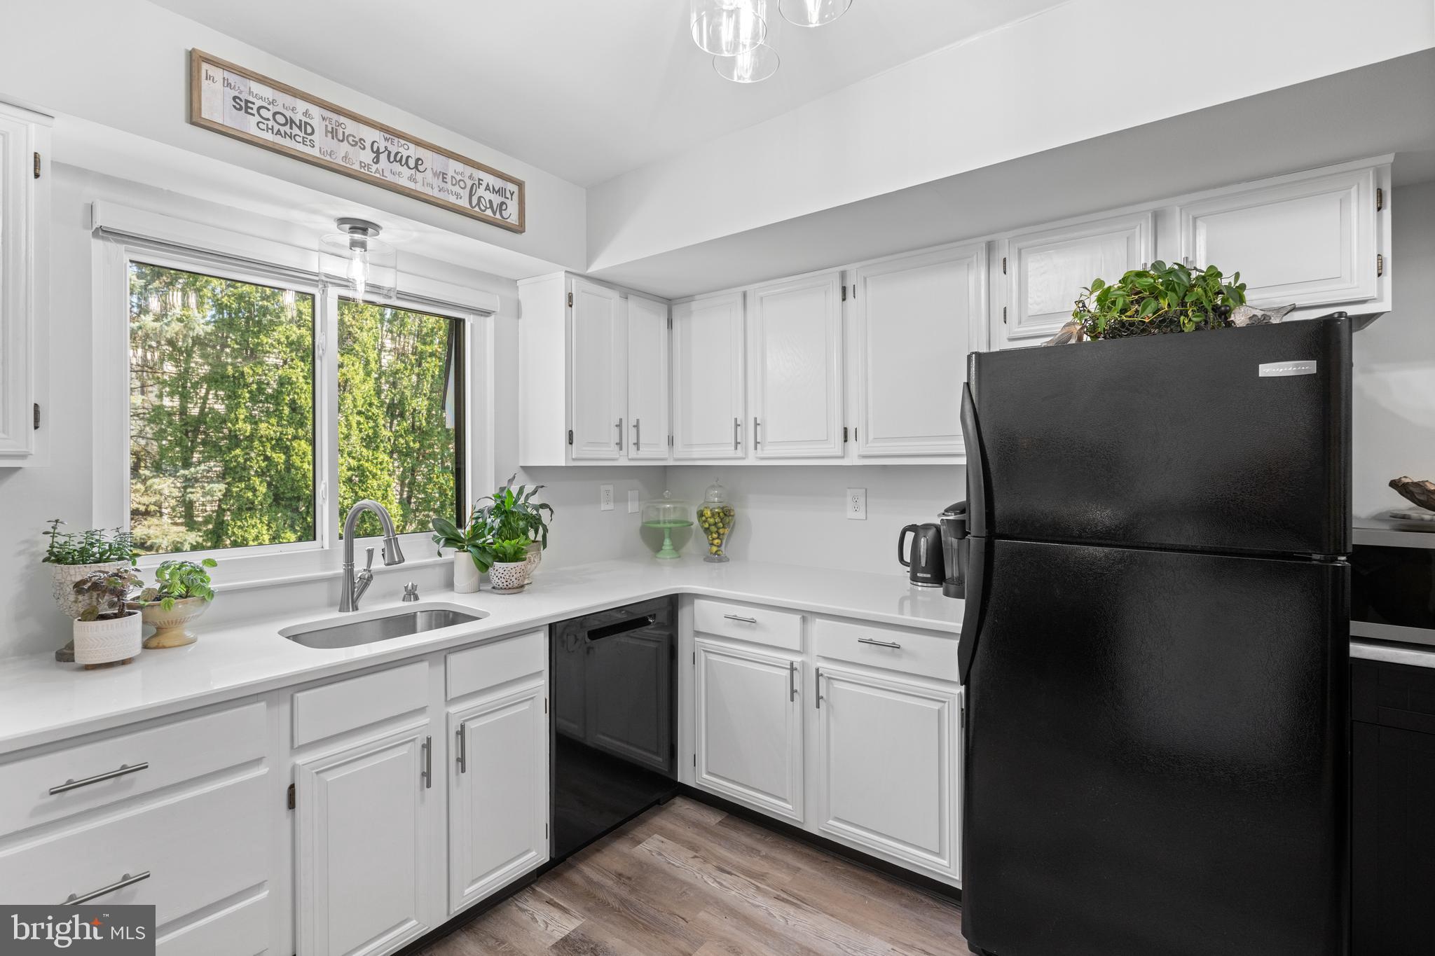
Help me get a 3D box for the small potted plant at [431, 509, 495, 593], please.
[{"bbox_3d":[-0.937,0.272,2.361,0.200,0.310,0.200,0,1,37],"label":"small potted plant"}]

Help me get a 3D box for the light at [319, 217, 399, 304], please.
[{"bbox_3d":[-1.144,-0.698,2.043,0.220,0.230,0.220,1,1,37],"label":"light"}]

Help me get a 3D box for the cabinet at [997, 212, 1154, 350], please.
[{"bbox_3d":[1.172,-0.600,2.079,0.440,0.367,0.325,0,1,37],"label":"cabinet"}]

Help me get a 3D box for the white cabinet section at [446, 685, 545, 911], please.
[{"bbox_3d":[-0.826,0.908,2.006,0.500,0.570,0.330,1,1,37],"label":"white cabinet section"}]

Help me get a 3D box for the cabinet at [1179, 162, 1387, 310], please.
[{"bbox_3d":[1.571,-0.608,1.812,0.430,0.377,0.320,1,1,37],"label":"cabinet"}]

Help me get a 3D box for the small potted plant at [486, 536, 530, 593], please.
[{"bbox_3d":[-0.773,0.320,2.354,0.155,0.200,0.160,0,1,0],"label":"small potted plant"}]

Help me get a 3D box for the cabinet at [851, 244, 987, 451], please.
[{"bbox_3d":[0.800,-0.436,2.394,0.500,0.740,0.320,1,1,37],"label":"cabinet"}]

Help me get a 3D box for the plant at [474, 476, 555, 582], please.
[{"bbox_3d":[-0.792,0.202,2.506,0.270,0.430,0.290,0,1,0],"label":"plant"}]

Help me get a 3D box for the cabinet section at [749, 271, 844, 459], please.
[{"bbox_3d":[0.404,-0.432,2.648,0.405,0.700,0.300,1,1,37],"label":"cabinet section"}]

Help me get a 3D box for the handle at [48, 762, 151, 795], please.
[{"bbox_3d":[-1.144,0.555,1.183,0.034,0.012,0.133,0,1,37],"label":"handle"}]

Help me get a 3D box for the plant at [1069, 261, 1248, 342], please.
[{"bbox_3d":[1.133,-0.436,1.645,0.360,0.185,0.220,0,1,37],"label":"plant"}]

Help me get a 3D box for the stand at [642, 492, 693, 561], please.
[{"bbox_3d":[-0.249,0.243,3.242,0.260,0.345,0.260,0,1,0],"label":"stand"}]

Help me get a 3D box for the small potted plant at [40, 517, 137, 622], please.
[{"bbox_3d":[-1.532,0.269,1.557,0.160,0.335,0.165,0,1,37],"label":"small potted plant"}]

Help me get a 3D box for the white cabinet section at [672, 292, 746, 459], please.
[{"bbox_3d":[0.046,-0.437,2.917,0.400,0.700,0.300,1,1,37],"label":"white cabinet section"}]

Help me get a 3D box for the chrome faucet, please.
[{"bbox_3d":[-1.100,0.250,2.036,0.243,0.362,0.100,0,1,28],"label":"chrome faucet"}]

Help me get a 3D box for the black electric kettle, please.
[{"bbox_3d":[0.815,0.295,2.484,0.225,0.238,0.160,1,1,37],"label":"black electric kettle"}]

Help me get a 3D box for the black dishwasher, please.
[{"bbox_3d":[-0.583,0.876,2.454,0.605,0.830,0.605,0,1,37],"label":"black dishwasher"}]

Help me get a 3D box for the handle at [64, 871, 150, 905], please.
[{"bbox_3d":[-1.140,0.765,1.182,0.036,0.013,0.132,1,1,37],"label":"handle"}]

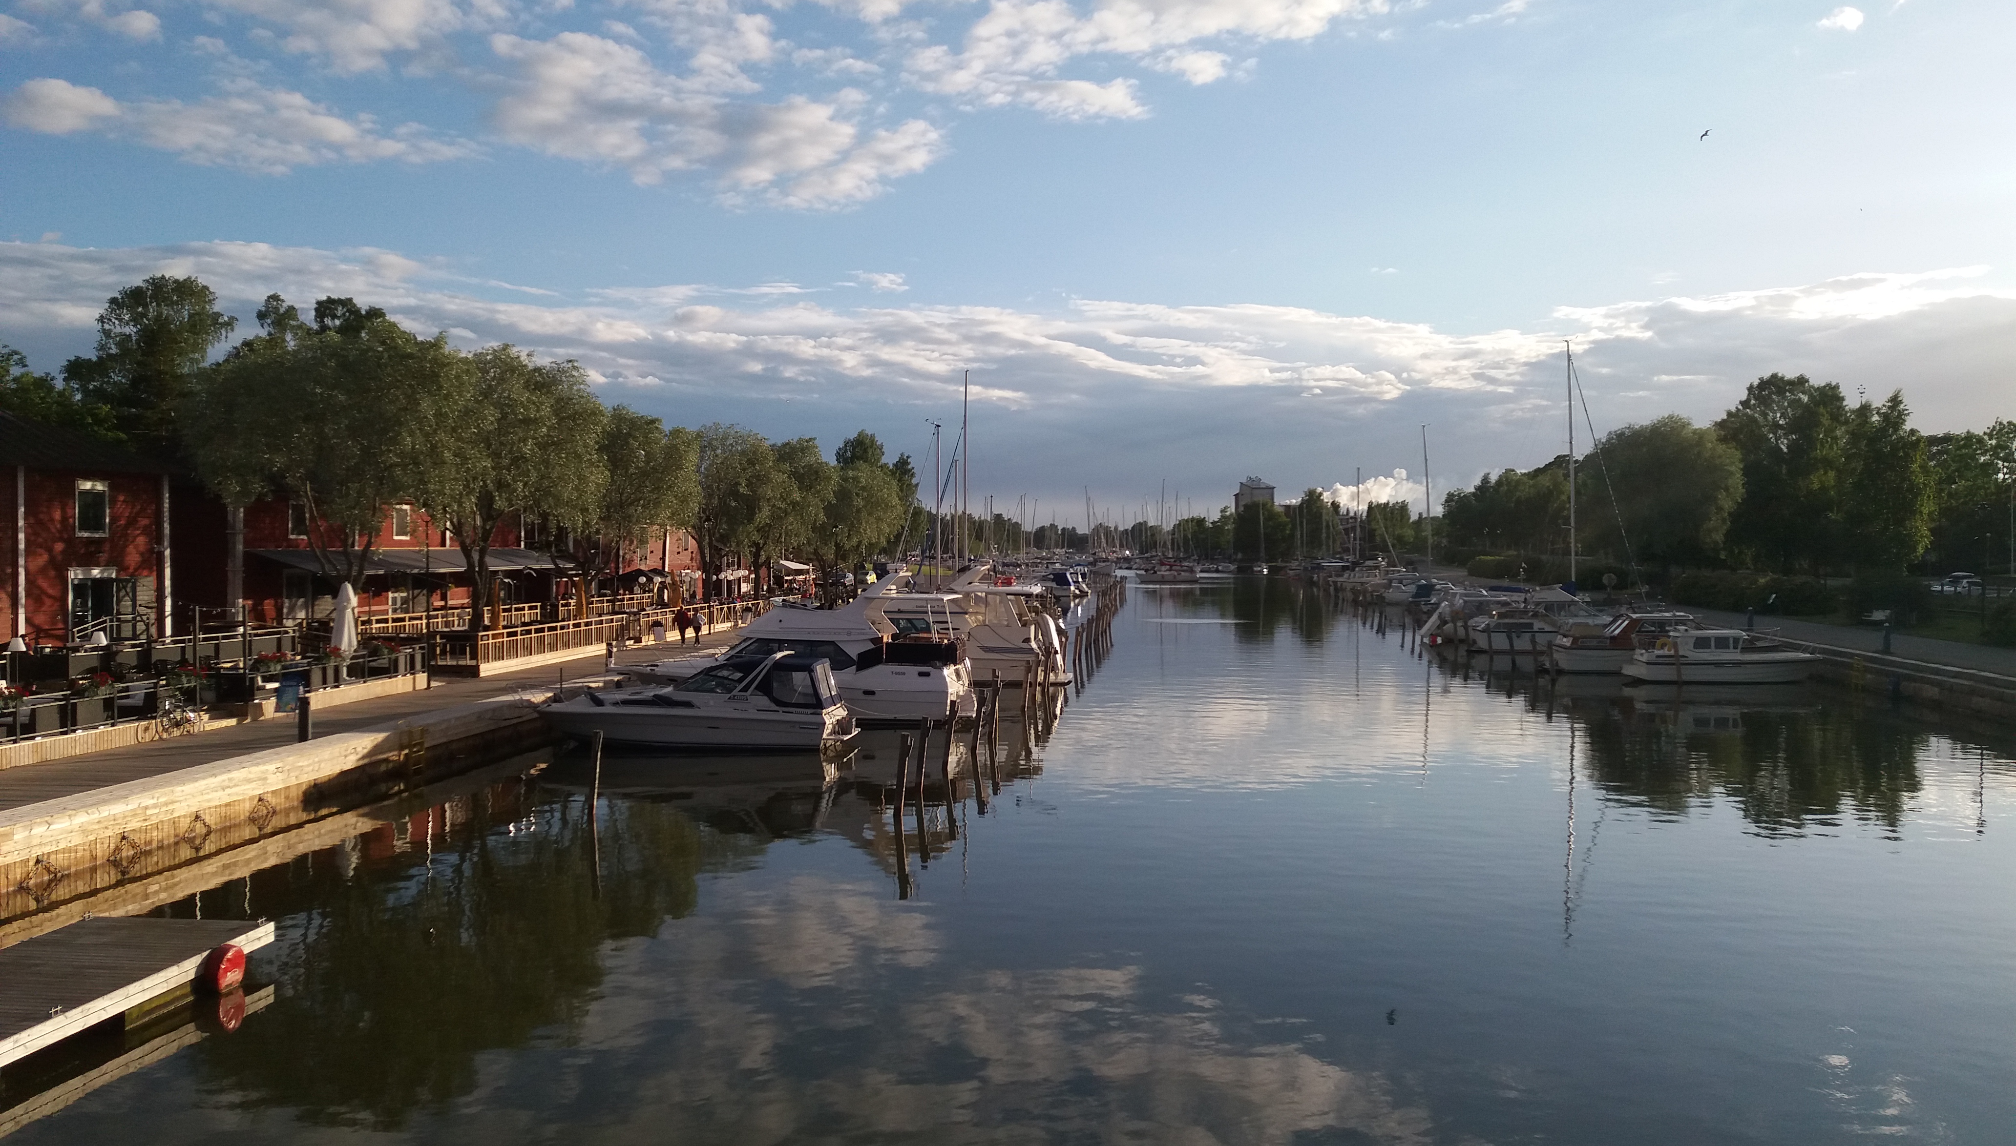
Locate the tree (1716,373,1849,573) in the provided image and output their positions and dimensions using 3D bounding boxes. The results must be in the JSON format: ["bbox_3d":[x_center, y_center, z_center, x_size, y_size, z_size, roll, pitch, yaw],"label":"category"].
[{"bbox_3d":[65.508,-7.162,137.918,10.500,19.130,10.500,0,1,25],"label":"tree"}]

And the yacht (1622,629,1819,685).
[{"bbox_3d":[29.600,3.374,67.130,7.600,2.250,2.600,0,0,2],"label":"yacht"}]

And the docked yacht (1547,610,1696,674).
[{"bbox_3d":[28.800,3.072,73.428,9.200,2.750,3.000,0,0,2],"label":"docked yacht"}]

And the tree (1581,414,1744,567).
[{"bbox_3d":[57.454,-6.374,142.952,14.000,15.200,13.000,0,0,0],"label":"tree"}]

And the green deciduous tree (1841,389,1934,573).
[{"bbox_3d":[79.293,-7.757,146.941,8.600,17.500,8.400,0,0,0],"label":"green deciduous tree"}]

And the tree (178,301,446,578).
[{"bbox_3d":[-21.224,-2.760,49.979,8.300,10.900,8.300,0,0,0],"label":"tree"}]

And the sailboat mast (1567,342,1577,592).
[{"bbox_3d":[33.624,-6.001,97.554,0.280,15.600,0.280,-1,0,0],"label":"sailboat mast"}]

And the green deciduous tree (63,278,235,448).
[{"bbox_3d":[-44.174,-6.168,83.927,9.000,18.250,9.000,0,1,-28],"label":"green deciduous tree"}]

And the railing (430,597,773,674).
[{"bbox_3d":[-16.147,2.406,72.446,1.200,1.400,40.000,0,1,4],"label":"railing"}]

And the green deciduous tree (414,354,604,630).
[{"bbox_3d":[-17.216,-2.204,56.476,6.600,11.030,6.600,0,1,-17],"label":"green deciduous tree"}]

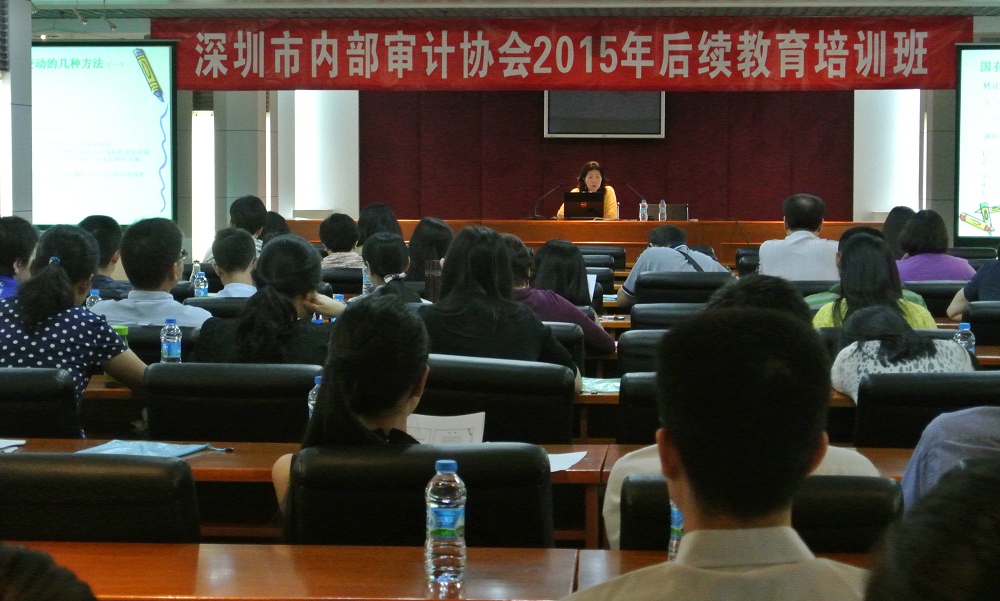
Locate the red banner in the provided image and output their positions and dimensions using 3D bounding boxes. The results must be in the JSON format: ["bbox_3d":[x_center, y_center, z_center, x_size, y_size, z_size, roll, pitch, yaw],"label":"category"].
[{"bbox_3d":[0.484,-2.058,18.800,6.870,0.610,0.040,0,3,4],"label":"red banner"}]

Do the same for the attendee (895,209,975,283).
[{"bbox_3d":[1.838,0.180,9.948,0.470,1.200,0.760,0,3,4],"label":"attendee"}]

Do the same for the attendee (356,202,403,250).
[{"bbox_3d":[-0.661,0.040,12.374,0.470,1.170,0.780,0,3,3],"label":"attendee"}]

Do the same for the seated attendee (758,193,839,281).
[{"bbox_3d":[1.377,0.157,10.329,0.480,1.290,0.740,0,4,4],"label":"seated attendee"}]

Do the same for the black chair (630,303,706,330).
[{"bbox_3d":[0.700,0.432,8.140,0.530,0.890,0.580,0,3,3],"label":"black chair"}]

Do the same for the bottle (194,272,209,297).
[{"bbox_3d":[-1.225,-0.026,9.255,0.060,0.179,0.060,0,3,4],"label":"bottle"}]

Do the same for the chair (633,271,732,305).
[{"bbox_3d":[0.804,0.322,9.886,0.500,0.920,0.600,0,3,4],"label":"chair"}]

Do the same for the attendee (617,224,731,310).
[{"bbox_3d":[0.763,0.224,9.881,0.550,1.100,0.820,0,3,3],"label":"attendee"}]

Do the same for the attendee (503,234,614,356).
[{"bbox_3d":[0.150,0.352,7.271,0.520,1.160,0.800,0,3,4],"label":"attendee"}]

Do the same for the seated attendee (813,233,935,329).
[{"bbox_3d":[1.209,0.373,7.449,0.460,1.220,0.740,0,4,4],"label":"seated attendee"}]

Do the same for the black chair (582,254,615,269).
[{"bbox_3d":[0.388,0.188,12.253,0.530,0.890,0.580,0,3,3],"label":"black chair"}]

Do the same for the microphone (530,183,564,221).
[{"bbox_3d":[0.397,-0.826,18.800,0.280,0.310,0.140,-2,4,-33],"label":"microphone"}]

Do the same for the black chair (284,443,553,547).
[{"bbox_3d":[-0.173,0.710,4.398,0.530,0.930,0.580,0,4,-5],"label":"black chair"}]

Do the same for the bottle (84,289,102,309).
[{"bbox_3d":[-1.475,0.077,8.200,0.064,0.216,0.064,0,4,4],"label":"bottle"}]

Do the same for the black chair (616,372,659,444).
[{"bbox_3d":[0.512,0.593,5.534,0.500,0.890,0.600,0,3,4],"label":"black chair"}]

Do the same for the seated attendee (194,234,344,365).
[{"bbox_3d":[-0.577,0.451,6.049,0.480,1.240,0.750,0,4,6],"label":"seated attendee"}]

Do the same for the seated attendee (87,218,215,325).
[{"bbox_3d":[-1.026,0.326,7.175,0.500,1.220,0.780,0,3,4],"label":"seated attendee"}]

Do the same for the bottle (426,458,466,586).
[{"bbox_3d":[-0.081,0.324,3.355,0.062,0.174,0.062,0,3,3],"label":"bottle"}]

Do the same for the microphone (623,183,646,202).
[{"bbox_3d":[1.173,-0.839,18.984,0.260,0.310,0.110,1,4,23],"label":"microphone"}]

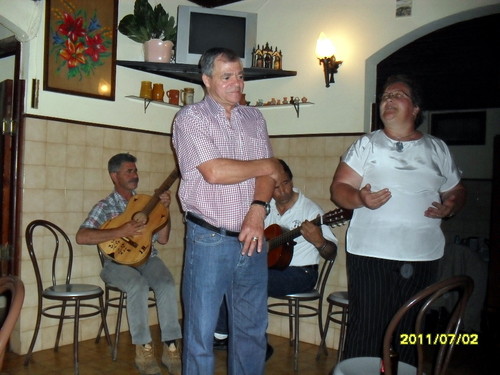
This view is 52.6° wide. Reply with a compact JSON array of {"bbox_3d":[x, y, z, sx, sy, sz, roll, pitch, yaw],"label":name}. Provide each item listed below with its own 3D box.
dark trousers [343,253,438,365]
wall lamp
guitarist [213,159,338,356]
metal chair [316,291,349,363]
[{"bbox_3d":[0.616,0.686,2.242,0.420,0.900,0.320,2,1,12],"label":"dark trousers"},{"bbox_3d":[0.555,-0.875,3.476,0.135,0.350,0.200,2,-1,40],"label":"wall lamp"},{"bbox_3d":[0.136,0.474,3.343,0.687,1.323,0.707,3,1,45],"label":"guitarist"},{"bbox_3d":[0.717,0.726,3.262,0.450,0.870,0.410,2,1,-32],"label":"metal chair"}]

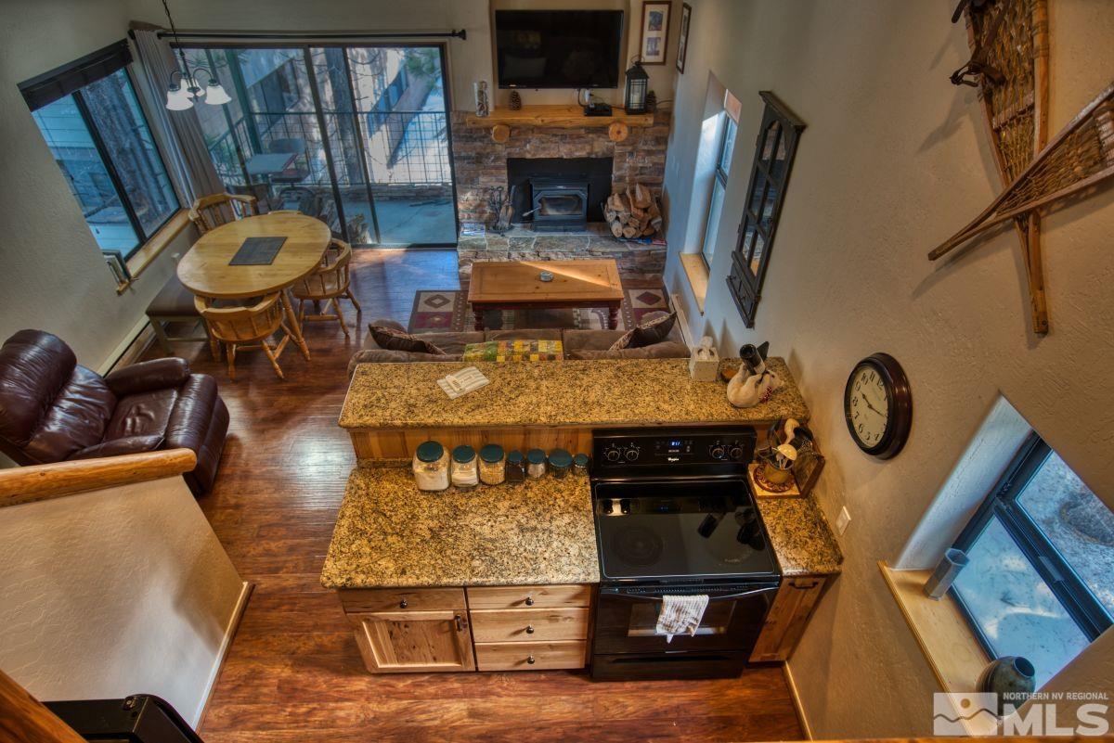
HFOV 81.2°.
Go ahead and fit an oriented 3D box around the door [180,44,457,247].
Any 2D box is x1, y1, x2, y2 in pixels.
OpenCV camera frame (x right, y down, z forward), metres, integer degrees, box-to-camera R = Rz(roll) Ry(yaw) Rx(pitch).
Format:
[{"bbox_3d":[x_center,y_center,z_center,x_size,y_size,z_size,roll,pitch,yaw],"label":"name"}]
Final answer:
[{"bbox_3d":[-2.208,-2.120,6.357,2.400,2.030,0.130,-1,38,-2],"label":"door"}]

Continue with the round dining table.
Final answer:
[{"bbox_3d":[-2.473,-0.711,5.584,1.120,0.750,1.390,-1,38,-2],"label":"round dining table"}]

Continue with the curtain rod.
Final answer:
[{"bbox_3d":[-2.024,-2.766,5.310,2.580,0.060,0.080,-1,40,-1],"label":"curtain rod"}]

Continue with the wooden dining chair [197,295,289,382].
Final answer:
[{"bbox_3d":[-2.341,-0.306,4.973,0.590,0.760,0.560,-3,40,-4],"label":"wooden dining chair"}]

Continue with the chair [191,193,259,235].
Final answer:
[{"bbox_3d":[-3.108,-1.268,6.294,0.540,0.740,0.590,31,47,32],"label":"chair"}]

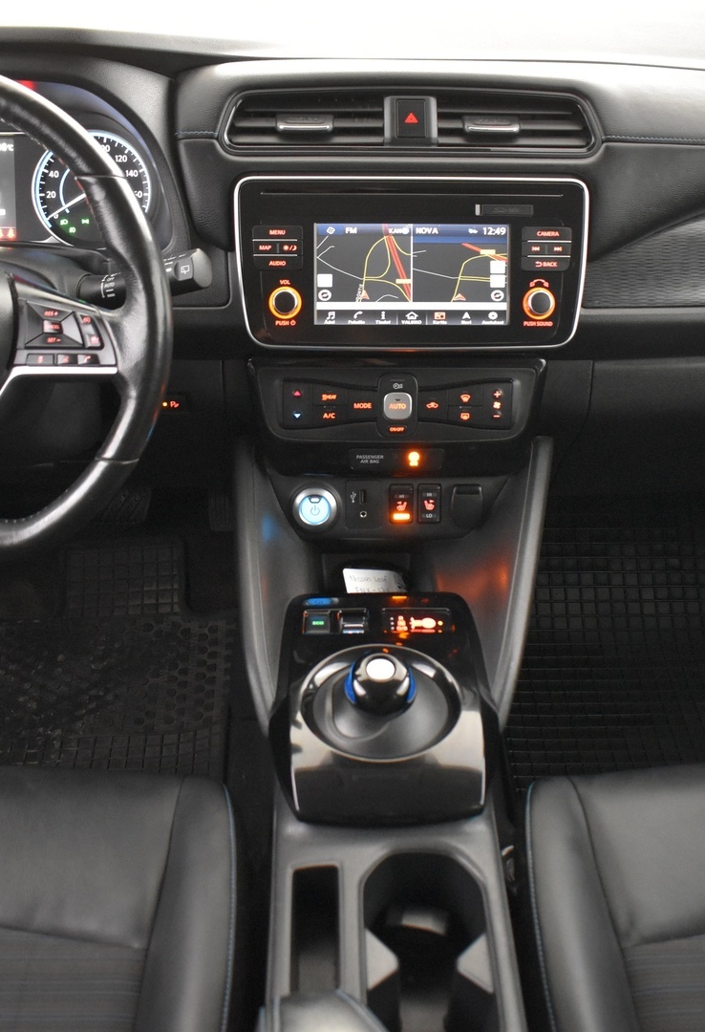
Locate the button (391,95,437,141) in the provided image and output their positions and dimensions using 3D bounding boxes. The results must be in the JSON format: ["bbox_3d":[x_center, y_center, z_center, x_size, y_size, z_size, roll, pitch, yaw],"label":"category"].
[{"bbox_3d":[0.054,-0.359,1.055,0.039,0.041,0.020,0,10,-2],"label":"button"}]

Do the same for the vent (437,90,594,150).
[{"bbox_3d":[0.145,-0.362,1.075,0.144,0.050,0.040,0,10,-2],"label":"vent"}]

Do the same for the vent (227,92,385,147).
[{"bbox_3d":[-0.043,-0.362,1.070,0.144,0.049,0.040,0,10,-2],"label":"vent"}]

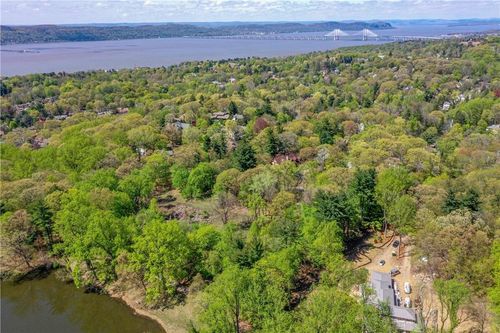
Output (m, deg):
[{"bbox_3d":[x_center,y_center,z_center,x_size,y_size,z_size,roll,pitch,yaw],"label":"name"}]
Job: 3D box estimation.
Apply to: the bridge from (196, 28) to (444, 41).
[{"bbox_3d":[520.189,-1762.840,5148.491,4300.000,128.000,80.000,17,26,39],"label":"bridge"}]

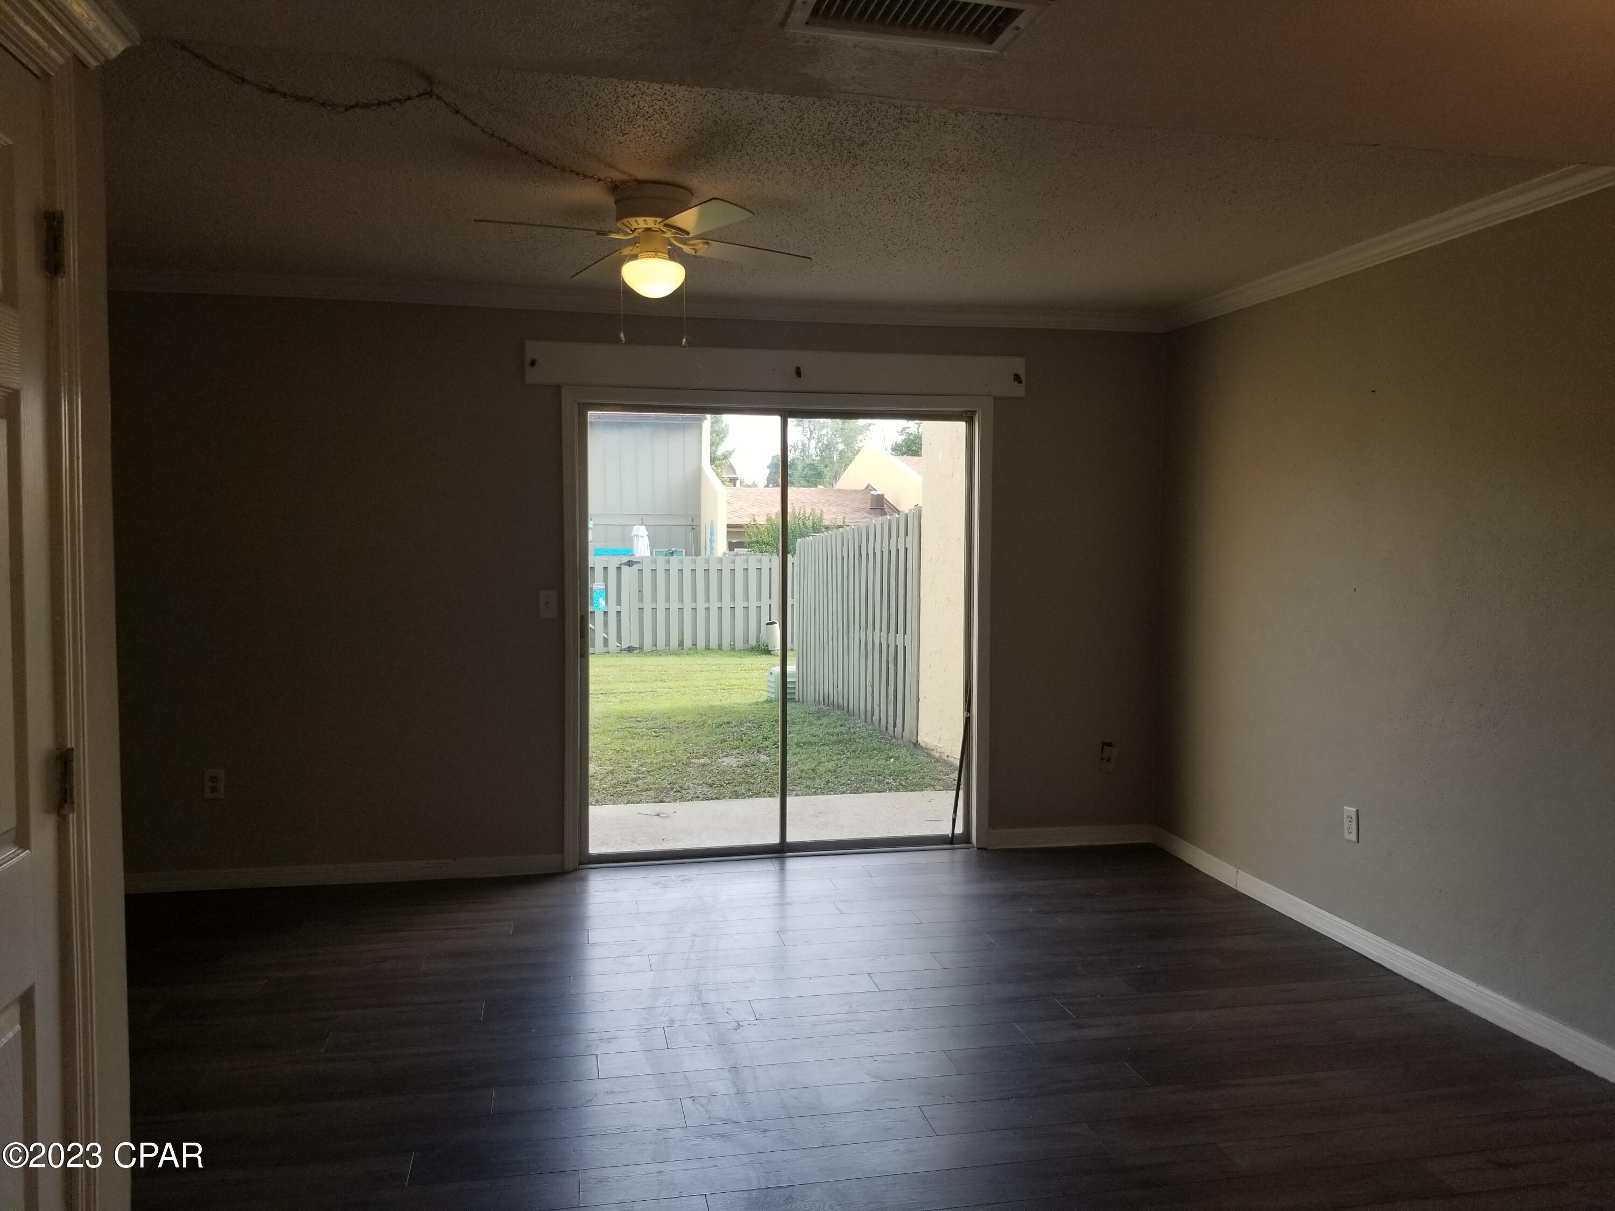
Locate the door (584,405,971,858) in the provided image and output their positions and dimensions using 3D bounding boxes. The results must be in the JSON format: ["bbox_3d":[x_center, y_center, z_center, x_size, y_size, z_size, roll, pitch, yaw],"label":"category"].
[{"bbox_3d":[-0.113,0.128,5.386,1.750,1.967,0.070,0,3,-11],"label":"door"}]

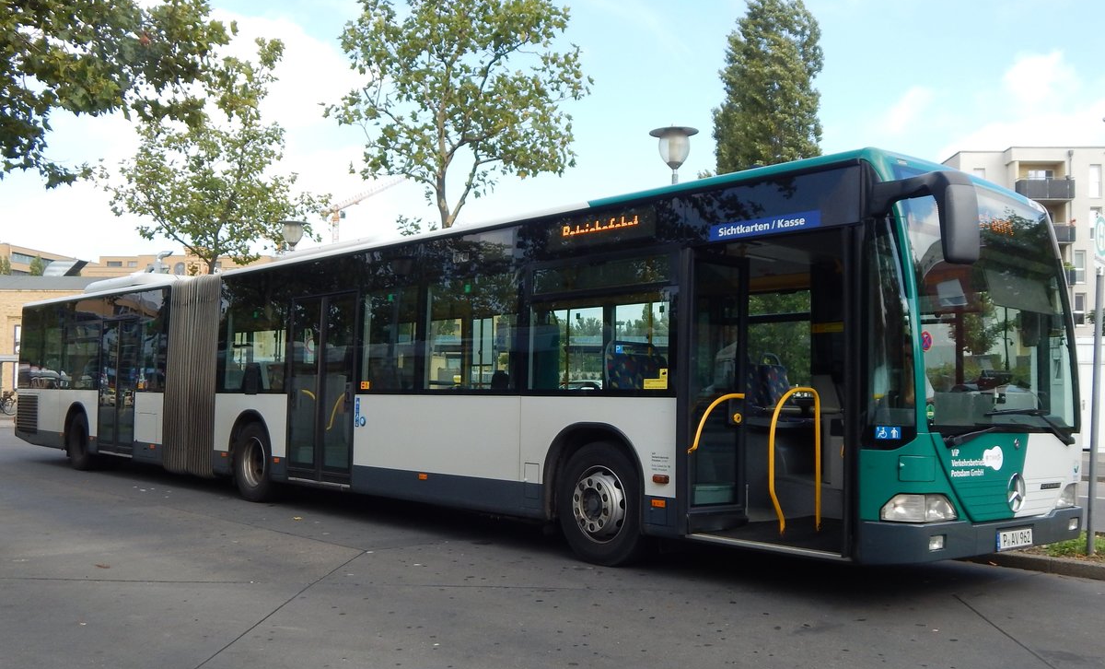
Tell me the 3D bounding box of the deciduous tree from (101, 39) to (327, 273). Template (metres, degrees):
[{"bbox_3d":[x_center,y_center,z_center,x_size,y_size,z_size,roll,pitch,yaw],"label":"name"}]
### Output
[{"bbox_3d":[-8.342,-2.208,21.905,5.255,10.101,5.146,3,-5,-21],"label":"deciduous tree"}]

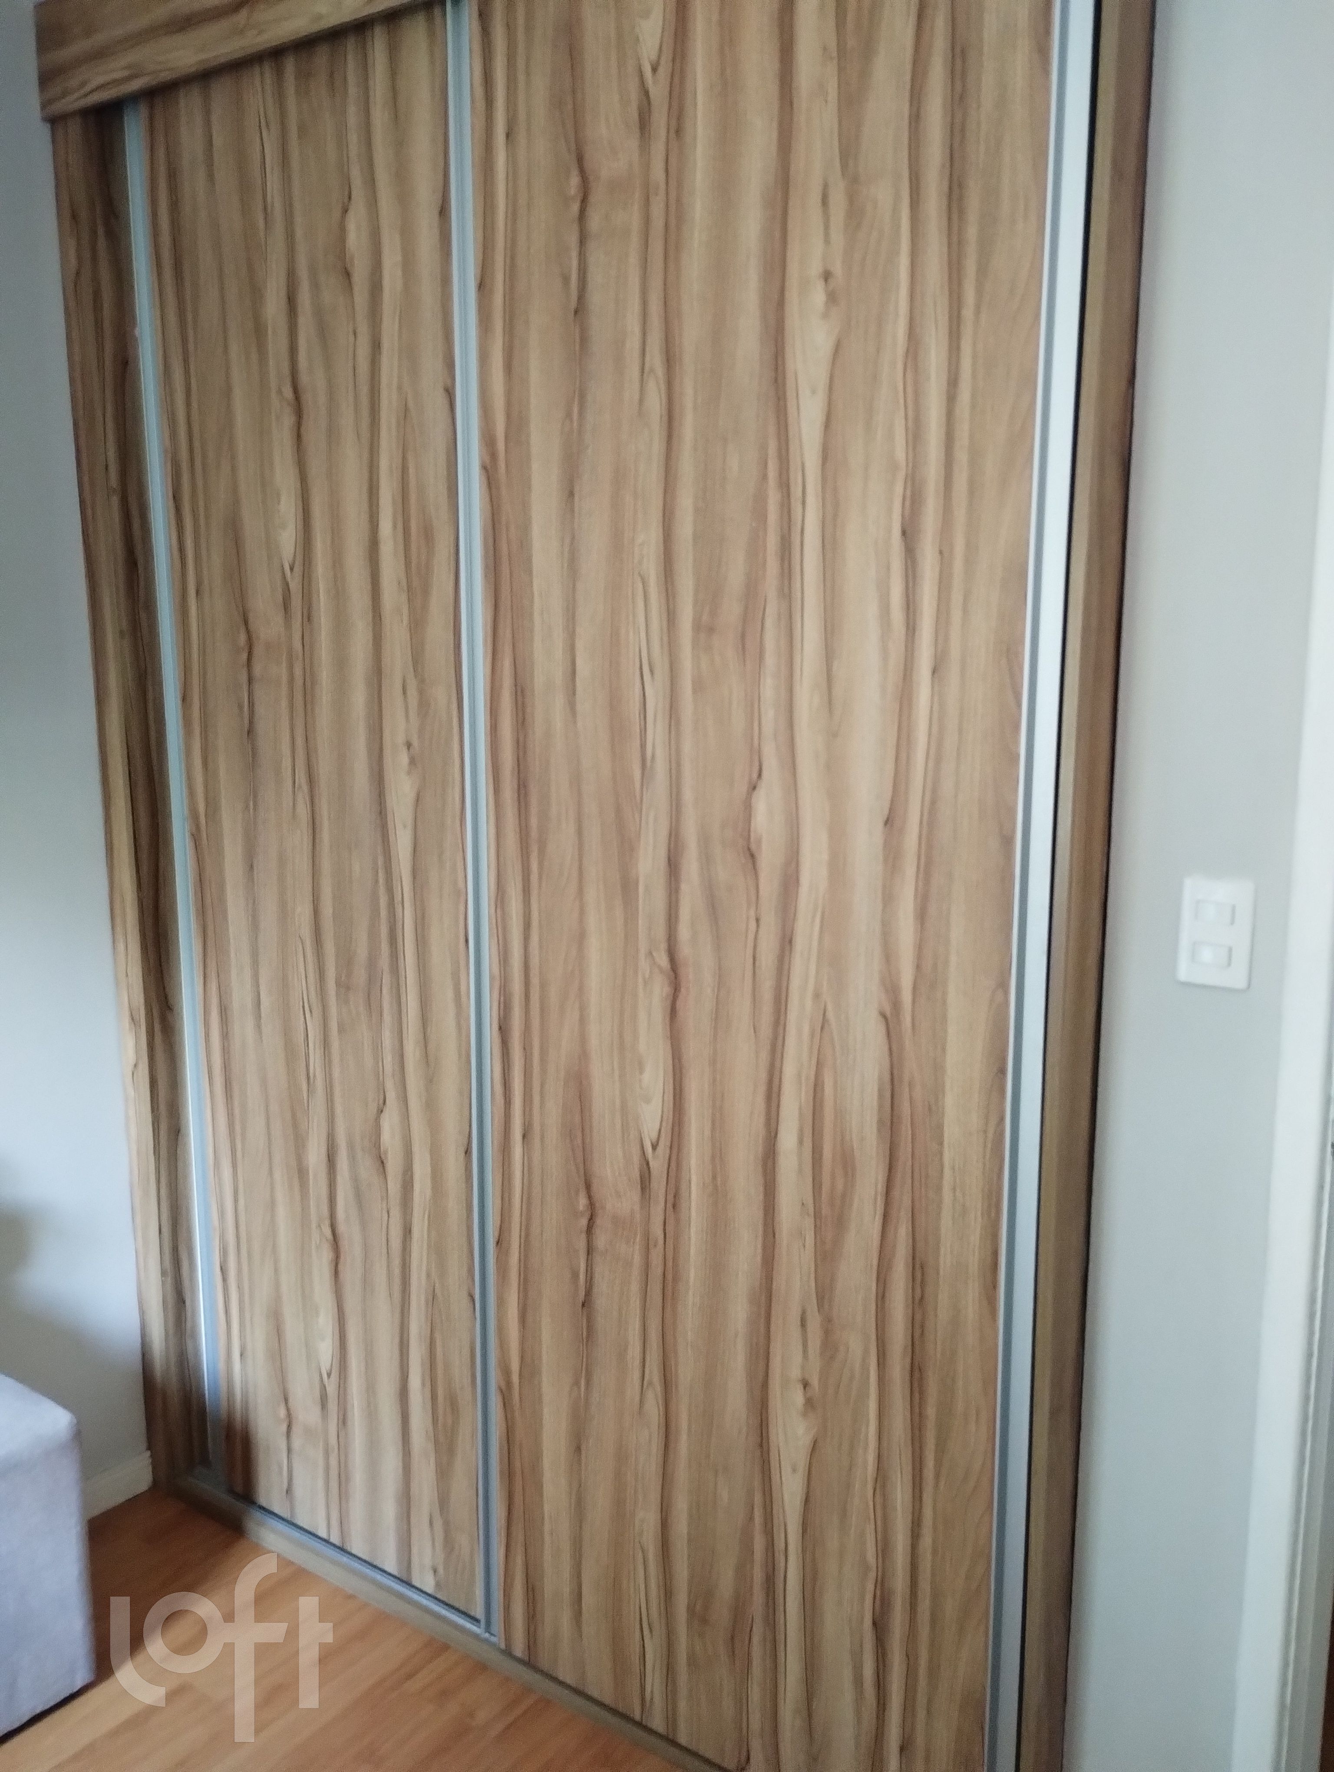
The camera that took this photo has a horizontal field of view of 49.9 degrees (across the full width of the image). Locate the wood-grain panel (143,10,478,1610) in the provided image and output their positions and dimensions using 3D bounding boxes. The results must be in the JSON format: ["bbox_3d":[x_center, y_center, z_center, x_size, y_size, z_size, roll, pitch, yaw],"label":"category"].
[{"bbox_3d":[-0.537,-0.033,2.254,0.637,2.389,0.028,7,12,34],"label":"wood-grain panel"}]

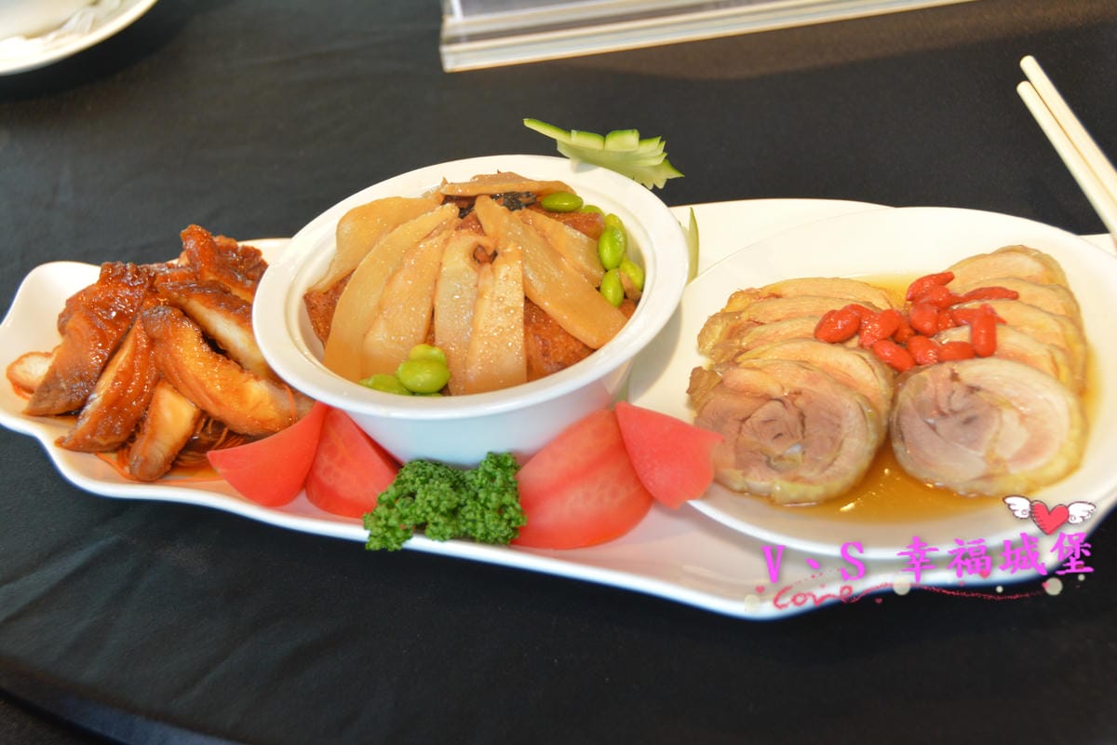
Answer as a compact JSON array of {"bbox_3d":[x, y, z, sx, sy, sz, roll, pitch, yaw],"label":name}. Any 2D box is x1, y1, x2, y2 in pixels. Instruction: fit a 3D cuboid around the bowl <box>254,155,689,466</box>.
[{"bbox_3d":[-0.028,-0.011,0.783,0.156,0.061,0.156,-5,38,4],"label":"bowl"}]

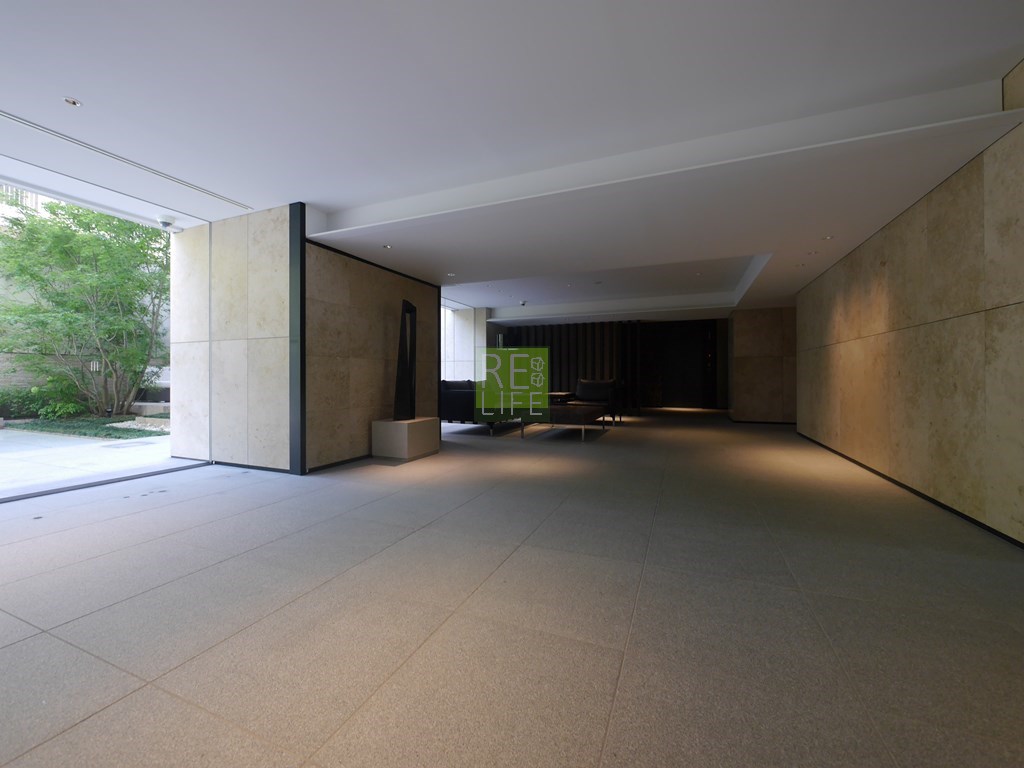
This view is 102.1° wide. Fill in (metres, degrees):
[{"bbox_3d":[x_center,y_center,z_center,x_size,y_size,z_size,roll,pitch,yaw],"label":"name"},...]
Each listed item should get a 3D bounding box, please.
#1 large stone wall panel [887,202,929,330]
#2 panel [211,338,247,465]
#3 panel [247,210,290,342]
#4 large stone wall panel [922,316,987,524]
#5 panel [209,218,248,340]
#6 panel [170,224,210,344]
[{"bbox_3d":[3.221,-0.927,3.339,0.045,0.948,0.661,0,1,23],"label":"large stone wall panel"},{"bbox_3d":[-2.881,0.181,4.257,0.576,1.250,0.045,0,1,23],"label":"panel"},{"bbox_3d":[-2.349,-1.054,4.017,0.594,1.228,0.045,0,1,23],"label":"panel"},{"bbox_3d":[2.969,0.187,2.760,0.045,1.266,0.652,0,1,23],"label":"large stone wall panel"},{"bbox_3d":[-2.880,-1.057,4.242,0.576,1.228,0.045,0,1,23],"label":"panel"},{"bbox_3d":[-3.480,-1.061,4.496,0.693,1.228,0.045,0,1,23],"label":"panel"}]

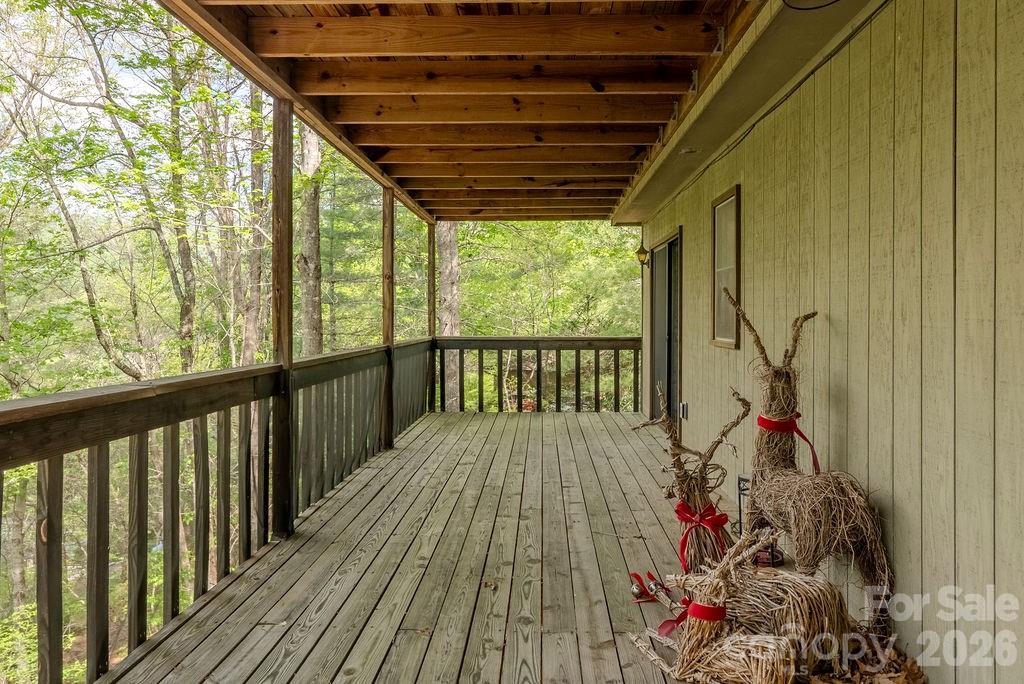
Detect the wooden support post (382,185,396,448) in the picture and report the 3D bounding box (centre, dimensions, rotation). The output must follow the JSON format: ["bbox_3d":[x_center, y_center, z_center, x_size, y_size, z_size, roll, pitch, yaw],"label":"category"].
[{"bbox_3d":[-1.187,-0.236,6.565,0.089,2.480,0.089,0,1,0],"label":"wooden support post"}]

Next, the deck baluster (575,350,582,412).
[{"bbox_3d":[0.866,0.506,8.970,0.060,0.860,0.045,0,1,0],"label":"deck baluster"}]

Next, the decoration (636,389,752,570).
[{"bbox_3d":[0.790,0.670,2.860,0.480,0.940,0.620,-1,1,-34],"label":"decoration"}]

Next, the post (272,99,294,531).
[{"bbox_3d":[-1.304,-0.137,3.885,0.090,2.480,0.090,0,1,0],"label":"post"}]

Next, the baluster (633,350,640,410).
[{"bbox_3d":[1.628,0.506,8.970,0.060,0.860,0.045,0,1,0],"label":"baluster"}]

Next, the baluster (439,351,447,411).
[{"bbox_3d":[-0.914,0.506,8.970,0.060,0.860,0.045,0,1,0],"label":"baluster"}]

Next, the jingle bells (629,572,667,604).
[{"bbox_3d":[0.600,1.085,3.020,0.160,0.095,0.100,0,2,0],"label":"jingle bells"}]

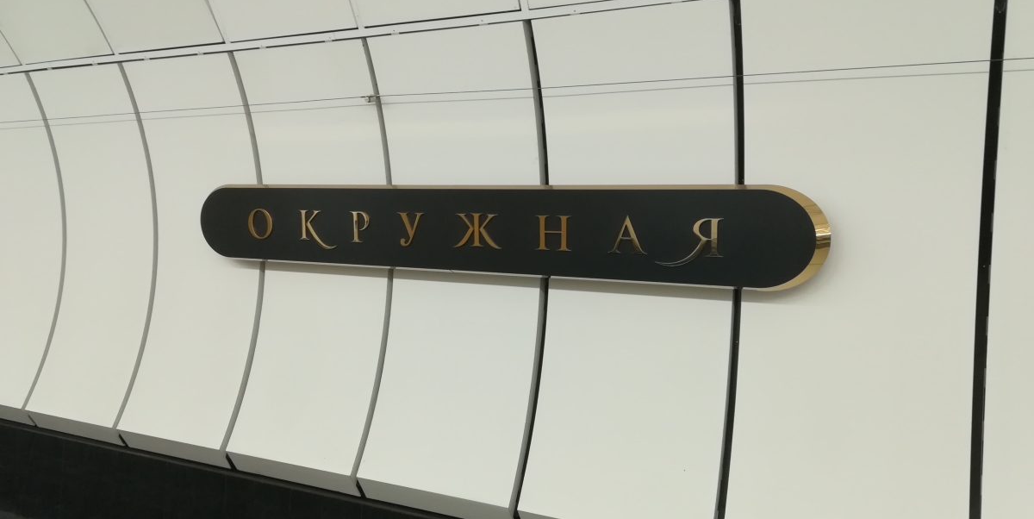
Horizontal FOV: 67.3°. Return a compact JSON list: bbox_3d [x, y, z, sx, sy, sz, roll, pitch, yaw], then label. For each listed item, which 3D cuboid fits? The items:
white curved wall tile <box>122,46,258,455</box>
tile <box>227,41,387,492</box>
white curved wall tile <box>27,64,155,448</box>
[{"bbox_3d":[-2.499,0.011,5.931,1.110,2.999,0.418,3,1,26],"label":"white curved wall tile"},{"bbox_3d":[-1.459,0.056,5.417,1.110,2.999,0.418,3,1,26],"label":"tile"},{"bbox_3d":[-3.538,-0.034,6.444,1.110,2.999,0.418,3,1,26],"label":"white curved wall tile"}]

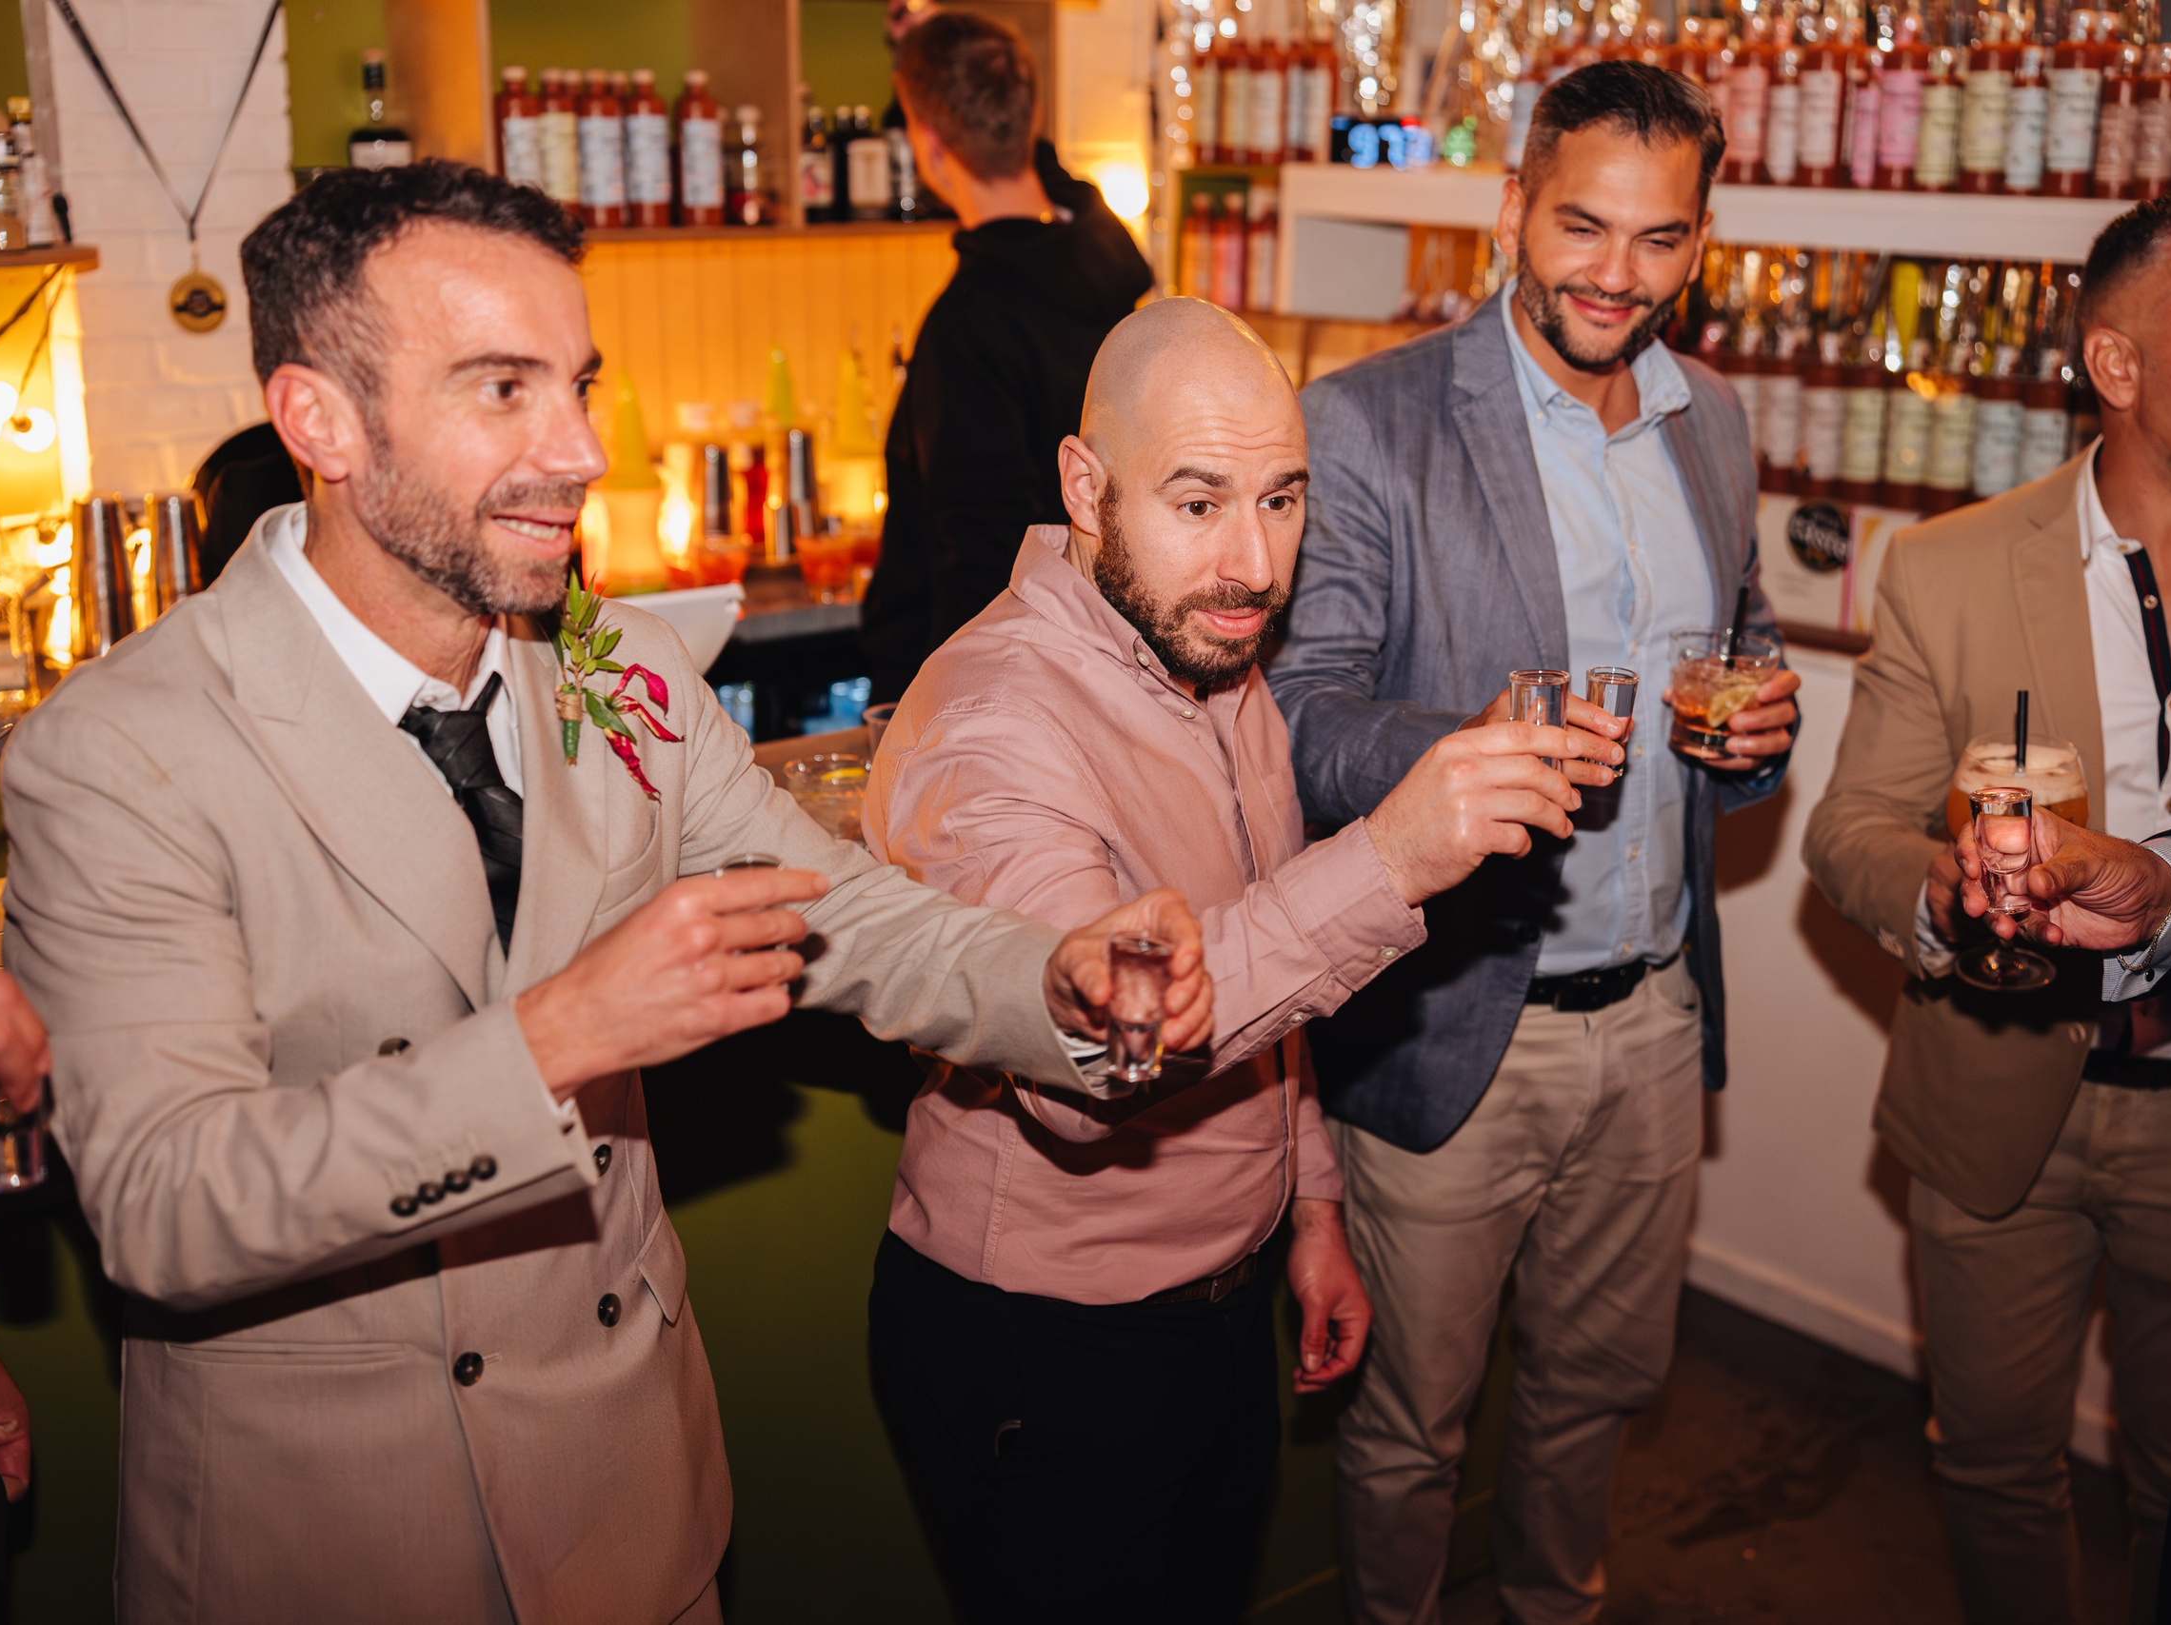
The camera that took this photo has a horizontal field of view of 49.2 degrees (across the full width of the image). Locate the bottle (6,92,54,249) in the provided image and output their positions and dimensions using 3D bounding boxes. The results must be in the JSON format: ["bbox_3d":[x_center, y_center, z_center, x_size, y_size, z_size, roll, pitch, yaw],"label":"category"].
[{"bbox_3d":[-1.397,-0.849,3.140,0.055,0.190,0.055,-13,22,-41],"label":"bottle"}]

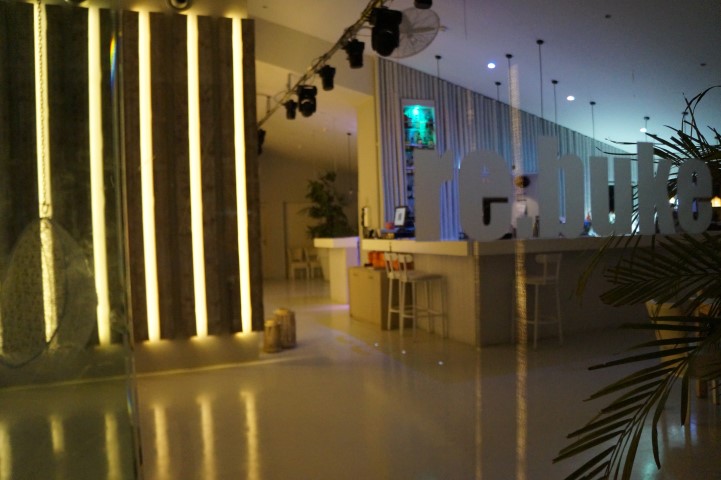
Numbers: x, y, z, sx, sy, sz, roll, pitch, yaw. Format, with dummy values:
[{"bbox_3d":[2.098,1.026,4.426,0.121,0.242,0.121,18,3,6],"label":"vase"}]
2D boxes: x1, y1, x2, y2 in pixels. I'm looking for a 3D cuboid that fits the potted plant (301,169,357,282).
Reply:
[{"bbox_3d":[-0.728,-0.330,12.300,1.250,2.450,1.250,-1,1,0],"label":"potted plant"}]

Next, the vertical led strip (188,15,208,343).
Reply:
[{"bbox_3d":[-1.505,-0.584,5.022,0.105,3.000,0.060,-2,1,-18],"label":"vertical led strip"}]

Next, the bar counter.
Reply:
[{"bbox_3d":[1.944,0.542,7.802,2.950,1.150,3.100,-2,1,-25],"label":"bar counter"}]

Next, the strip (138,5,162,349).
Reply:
[{"bbox_3d":[-1.996,-0.596,5.120,0.105,3.116,0.080,-2,1,-17],"label":"strip"}]

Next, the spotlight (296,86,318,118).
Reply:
[{"bbox_3d":[-0.725,-1.911,7.422,0.290,0.430,0.280,-1,1,0],"label":"spotlight"}]

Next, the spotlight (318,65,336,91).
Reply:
[{"bbox_3d":[-0.396,-1.961,6.531,0.210,0.310,0.230,-1,1,0],"label":"spotlight"}]

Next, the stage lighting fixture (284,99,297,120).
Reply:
[{"bbox_3d":[-1.057,-1.974,8.195,0.180,0.310,0.210,-1,1,0],"label":"stage lighting fixture"}]

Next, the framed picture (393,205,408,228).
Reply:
[{"bbox_3d":[0.599,-0.337,8.100,0.210,0.300,0.040,-1,-14,25],"label":"framed picture"}]

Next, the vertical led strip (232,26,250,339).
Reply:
[{"bbox_3d":[-1.173,-0.632,5.365,0.105,3.112,0.080,-2,1,-17],"label":"vertical led strip"}]

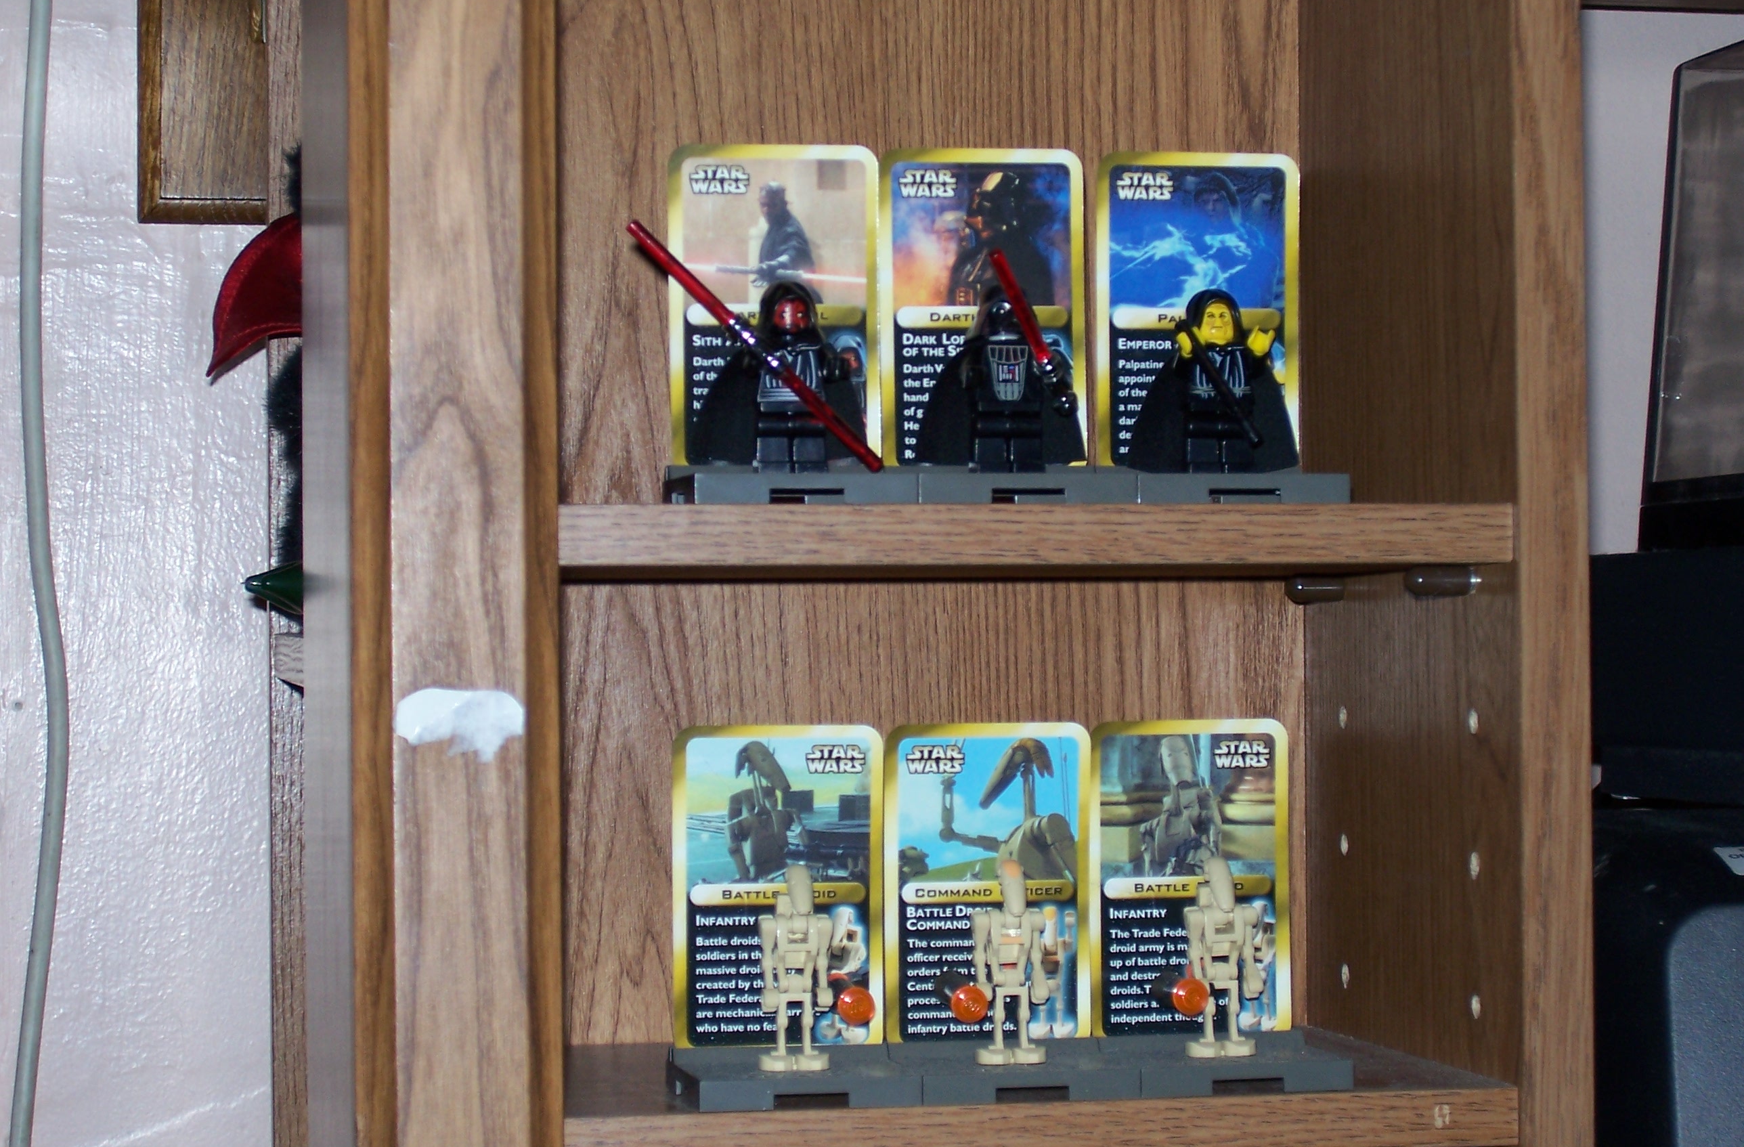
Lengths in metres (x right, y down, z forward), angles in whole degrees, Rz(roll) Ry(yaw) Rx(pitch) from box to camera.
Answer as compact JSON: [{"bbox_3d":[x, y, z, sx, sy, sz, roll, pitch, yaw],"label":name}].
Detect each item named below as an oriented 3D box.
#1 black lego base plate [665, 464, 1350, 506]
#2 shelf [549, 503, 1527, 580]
[{"bbox_3d":[0.029,-0.019,0.902,0.144,0.010,0.040,0,-1,-12],"label":"black lego base plate"},{"bbox_3d":[0.014,-0.007,0.956,0.226,0.013,0.152,0,-1,-12],"label":"shelf"}]

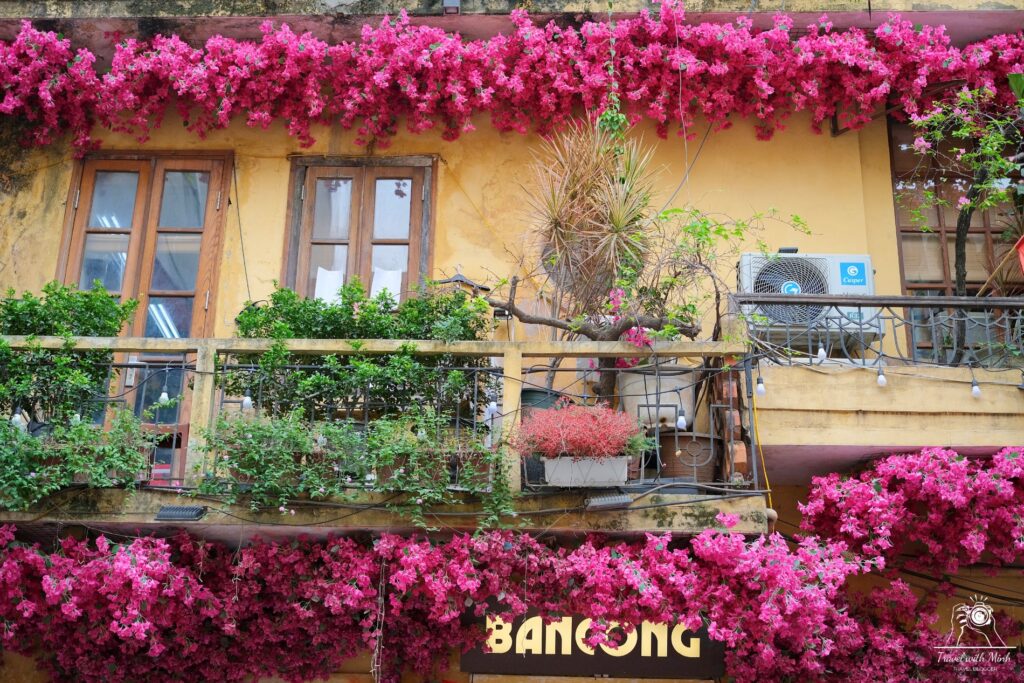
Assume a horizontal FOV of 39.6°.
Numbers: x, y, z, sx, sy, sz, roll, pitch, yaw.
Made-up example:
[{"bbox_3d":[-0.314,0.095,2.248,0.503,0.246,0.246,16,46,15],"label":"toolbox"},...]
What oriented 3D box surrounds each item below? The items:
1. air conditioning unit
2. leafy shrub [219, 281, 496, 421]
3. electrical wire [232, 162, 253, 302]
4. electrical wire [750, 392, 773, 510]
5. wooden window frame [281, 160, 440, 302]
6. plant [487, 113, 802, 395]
[{"bbox_3d":[1.766,-0.231,8.481,0.808,0.488,0.300,1,-21,3],"label":"air conditioning unit"},{"bbox_3d":[-0.884,0.072,8.217,1.536,0.797,0.550,1,-21,3],"label":"leafy shrub"},{"bbox_3d":[-1.763,-0.725,9.308,0.200,0.985,0.040,1,-21,3],"label":"electrical wire"},{"bbox_3d":[1.369,0.595,7.791,0.074,0.653,0.040,1,-21,3],"label":"electrical wire"},{"bbox_3d":[-0.986,-0.685,9.303,0.976,1.146,0.120,1,-21,3],"label":"wooden window frame"},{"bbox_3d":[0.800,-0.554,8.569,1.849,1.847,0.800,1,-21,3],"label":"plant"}]

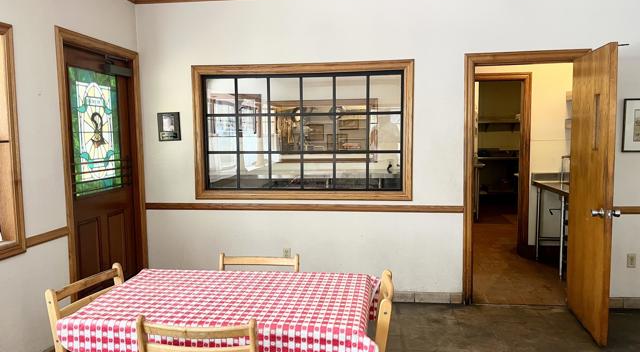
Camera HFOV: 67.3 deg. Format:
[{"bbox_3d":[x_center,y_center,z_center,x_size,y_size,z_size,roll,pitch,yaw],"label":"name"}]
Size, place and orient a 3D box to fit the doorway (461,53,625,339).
[{"bbox_3d":[1.665,0.084,3.640,0.984,2.131,0.860,0,5,7],"label":"doorway"}]

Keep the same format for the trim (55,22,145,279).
[{"bbox_3d":[-1.699,0.060,3.861,0.070,2.225,1.130,0,5,7],"label":"trim"}]

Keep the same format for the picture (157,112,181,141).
[{"bbox_3d":[-1.359,-0.441,4.333,0.212,0.253,0.020,0,5,7],"label":"picture"}]

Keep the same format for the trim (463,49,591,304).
[{"bbox_3d":[1.712,0.047,4.025,0.984,2.131,0.070,0,5,7],"label":"trim"}]

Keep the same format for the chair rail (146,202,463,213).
[{"bbox_3d":[-0.189,0.289,4.258,2.844,0.060,0.025,0,5,7],"label":"chair rail"}]

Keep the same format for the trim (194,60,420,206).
[{"bbox_3d":[-0.167,-0.381,4.211,1.940,1.198,0.065,0,5,7],"label":"trim"}]

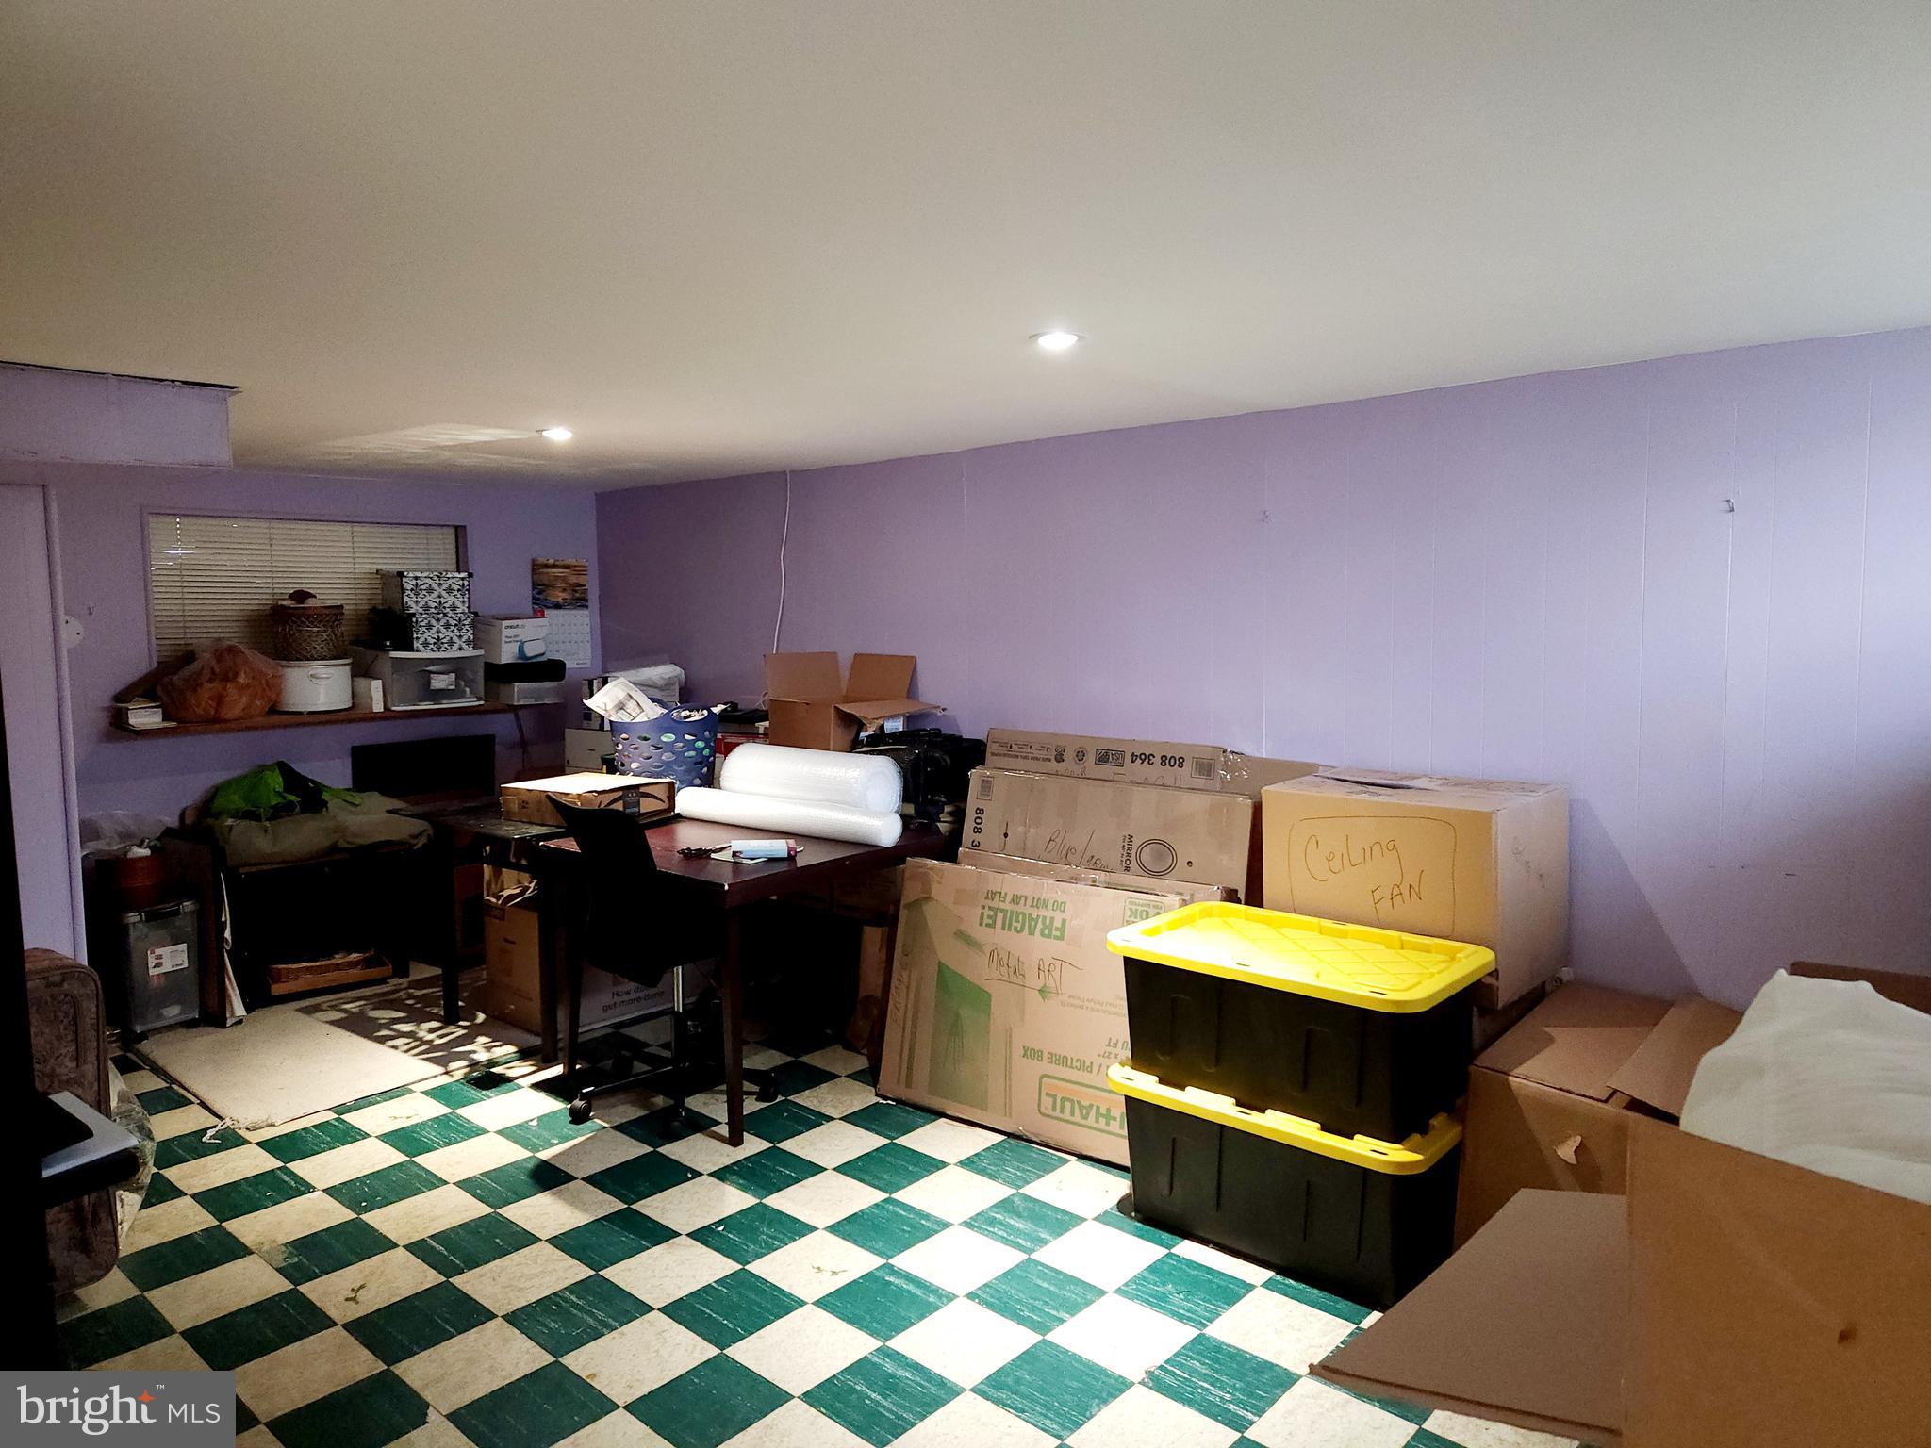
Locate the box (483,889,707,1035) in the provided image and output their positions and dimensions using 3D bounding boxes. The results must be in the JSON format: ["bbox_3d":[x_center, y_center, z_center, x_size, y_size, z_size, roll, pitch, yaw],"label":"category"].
[{"bbox_3d":[-1.381,0.834,4.786,0.615,0.425,0.450,-6,8,-43],"label":"box"}]

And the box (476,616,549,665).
[{"bbox_3d":[-2.031,-0.369,5.751,0.240,0.188,0.210,4,7,42],"label":"box"}]

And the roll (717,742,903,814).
[{"bbox_3d":[-0.543,0.193,4.456,0.615,0.200,0.200,3,7,32],"label":"roll"}]

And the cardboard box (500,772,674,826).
[{"bbox_3d":[-1.297,0.266,4.430,0.455,0.121,0.356,2,6,29],"label":"cardboard box"}]

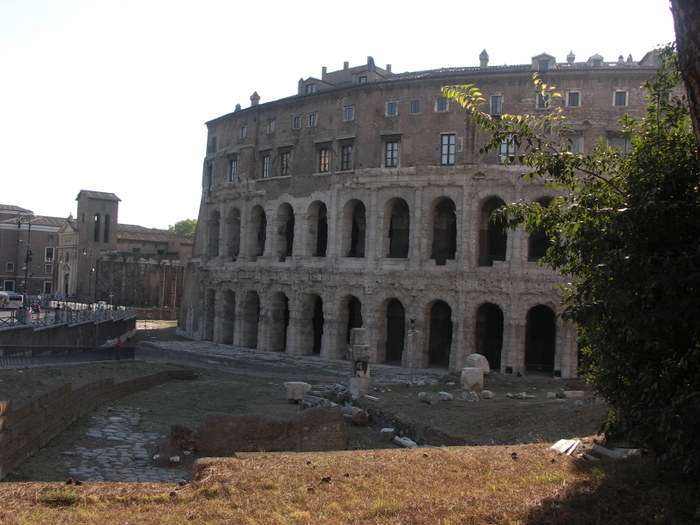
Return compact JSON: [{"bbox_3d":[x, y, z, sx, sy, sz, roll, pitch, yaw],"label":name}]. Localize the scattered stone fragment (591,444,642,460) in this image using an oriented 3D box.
[{"bbox_3d":[3.319,2.337,8.307,0.640,0.130,0.280,2,-2,9],"label":"scattered stone fragment"}]

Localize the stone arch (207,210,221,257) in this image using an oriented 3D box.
[{"bbox_3d":[-17.173,-3.812,89.050,1.600,6.382,2.823,3,-2,-37],"label":"stone arch"}]

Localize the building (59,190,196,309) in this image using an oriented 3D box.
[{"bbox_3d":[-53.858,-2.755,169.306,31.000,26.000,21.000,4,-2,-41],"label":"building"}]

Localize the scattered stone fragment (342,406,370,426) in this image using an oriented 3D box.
[{"bbox_3d":[0.300,9.701,42.353,0.850,0.850,1.500,3,-2,-43],"label":"scattered stone fragment"}]

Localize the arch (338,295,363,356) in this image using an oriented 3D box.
[{"bbox_3d":[0.402,6.999,72.299,2.920,6.721,1.600,1,-3,31],"label":"arch"}]

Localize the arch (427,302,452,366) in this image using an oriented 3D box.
[{"bbox_3d":[9.275,7.222,67.908,2.715,6.759,1.600,1,-2,22],"label":"arch"}]

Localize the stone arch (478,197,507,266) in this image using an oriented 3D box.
[{"bbox_3d":[13.925,-3.045,64.867,2.750,6.580,1.500,1,-2,17],"label":"stone arch"}]

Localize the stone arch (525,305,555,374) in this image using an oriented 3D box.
[{"bbox_3d":[18.547,7.503,64.986,2.920,6.721,1.600,2,-3,13],"label":"stone arch"}]

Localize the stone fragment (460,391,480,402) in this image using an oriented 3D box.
[{"bbox_3d":[7.951,8.813,44.134,1.150,0.650,0.800,2,-3,11],"label":"stone fragment"}]

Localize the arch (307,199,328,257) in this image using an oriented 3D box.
[{"bbox_3d":[-3.087,-3.598,73.168,2.750,6.150,1.500,1,-2,35],"label":"arch"}]

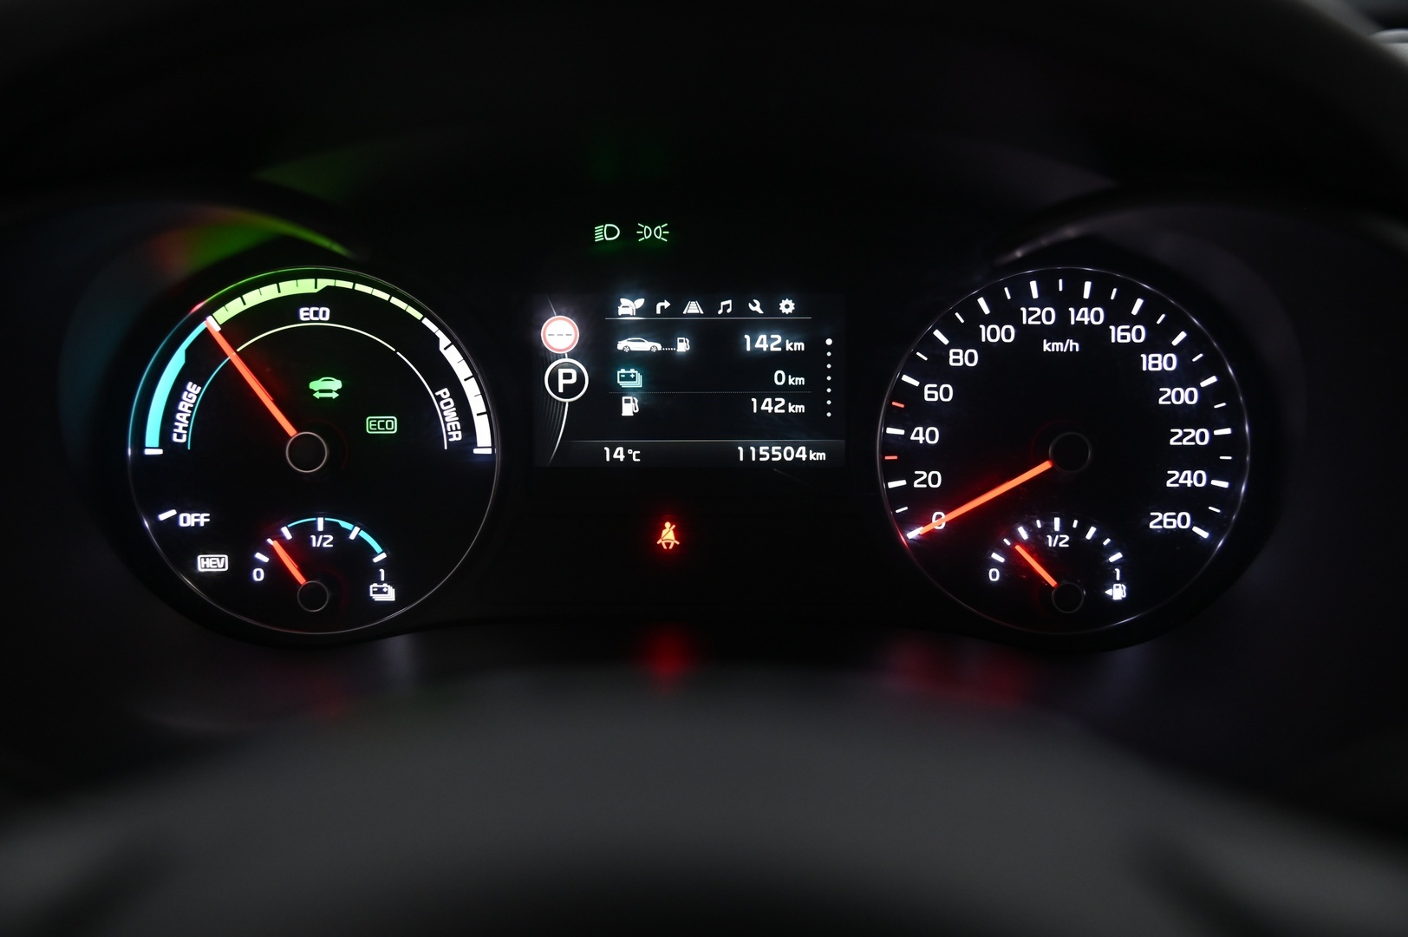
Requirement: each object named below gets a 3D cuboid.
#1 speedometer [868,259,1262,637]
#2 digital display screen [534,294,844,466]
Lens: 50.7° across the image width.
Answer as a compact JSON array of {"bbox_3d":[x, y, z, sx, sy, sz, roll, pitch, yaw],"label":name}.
[{"bbox_3d":[0.109,-0.005,0.450,0.113,0.113,0.020,0,5,0],"label":"speedometer"},{"bbox_3d":[-0.004,-0.027,0.454,0.095,0.054,0.010,0,5,0],"label":"digital display screen"}]

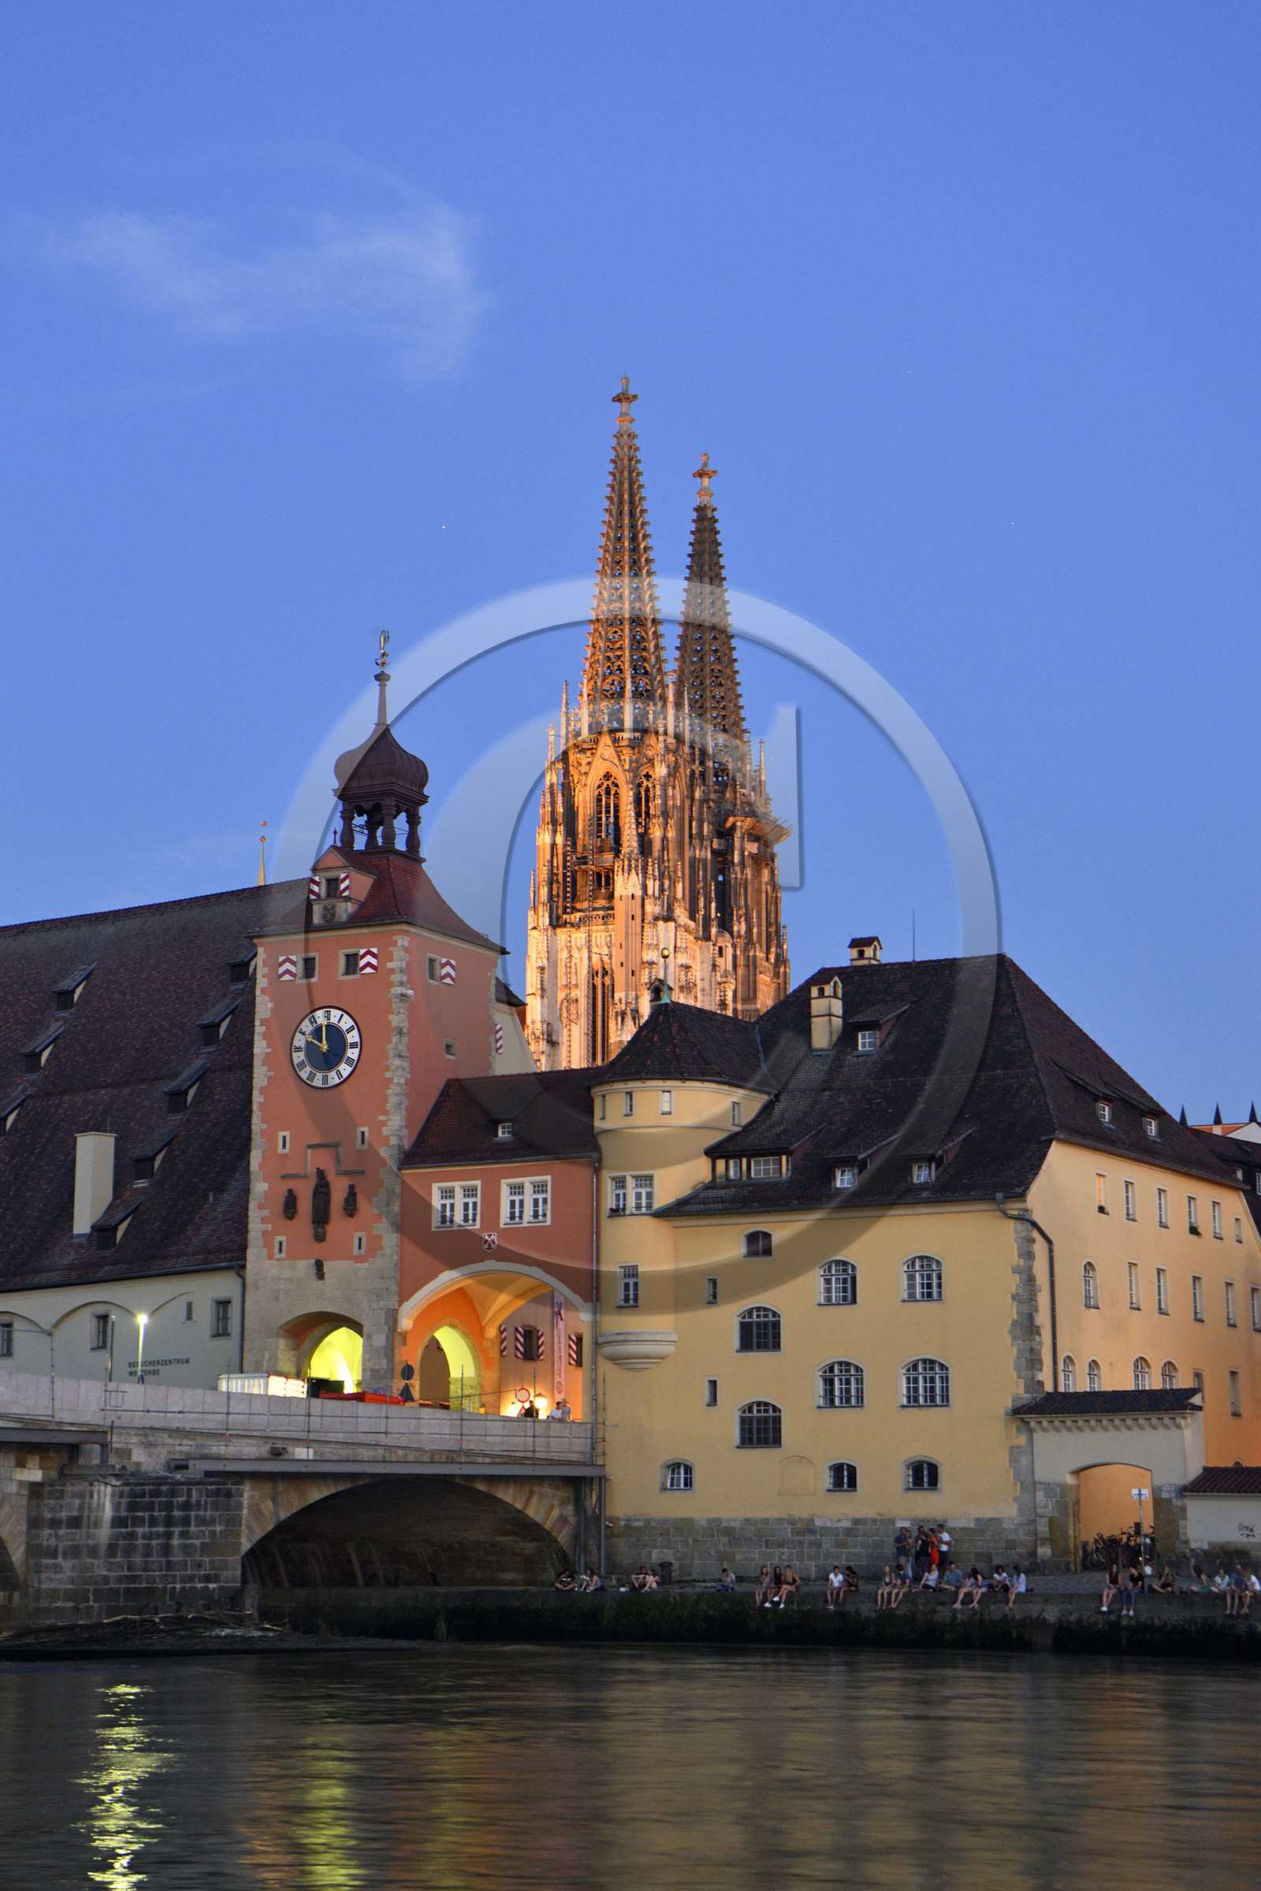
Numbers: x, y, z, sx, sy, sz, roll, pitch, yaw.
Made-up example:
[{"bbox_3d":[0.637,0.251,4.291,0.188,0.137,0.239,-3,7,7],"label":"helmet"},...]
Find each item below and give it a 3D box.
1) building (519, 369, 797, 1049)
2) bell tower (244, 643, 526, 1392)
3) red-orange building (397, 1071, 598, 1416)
[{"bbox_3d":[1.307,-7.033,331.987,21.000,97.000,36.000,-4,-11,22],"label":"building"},{"bbox_3d":[-9.238,3.328,119.175,7.100,30.200,7.100,-5,-12,28],"label":"bell tower"},{"bbox_3d":[-2.961,11.033,113.895,8.200,13.400,7.000,-6,-12,30],"label":"red-orange building"}]

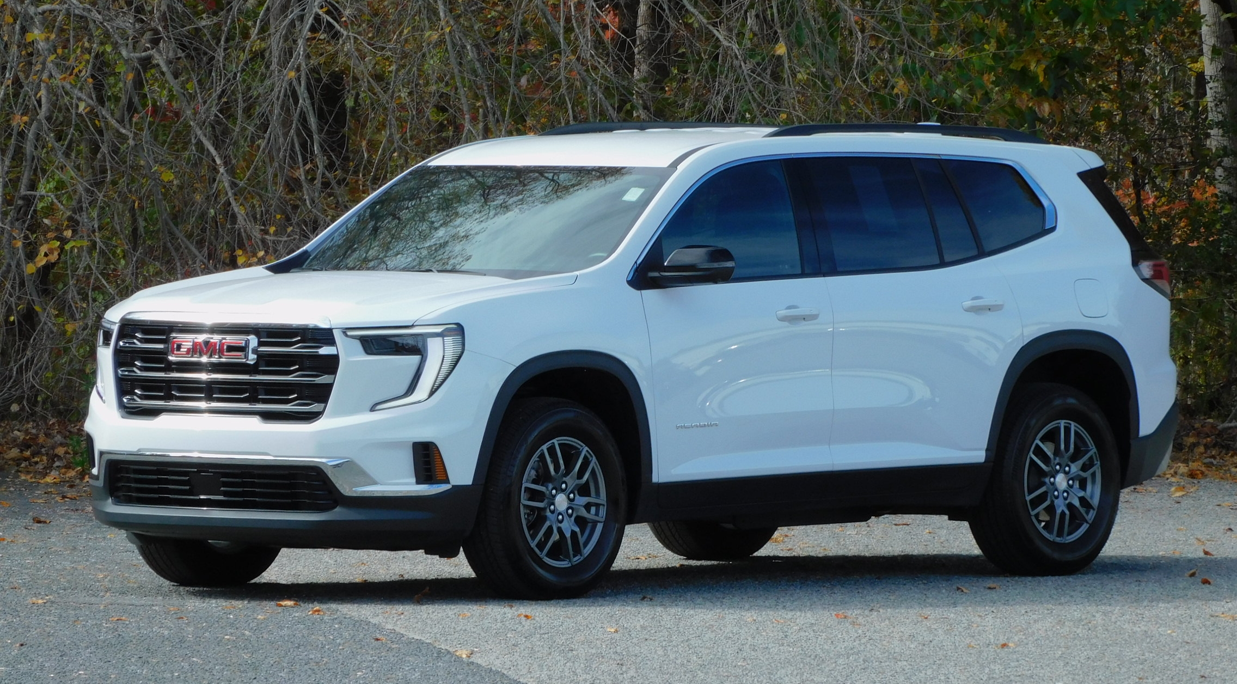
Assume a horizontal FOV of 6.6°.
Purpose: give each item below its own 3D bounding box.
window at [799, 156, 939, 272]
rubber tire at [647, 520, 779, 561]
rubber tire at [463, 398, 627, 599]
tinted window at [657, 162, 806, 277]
[{"bbox_3d":[0.998,-0.507,42.420,0.060,0.471,0.740,-22,-13,38],"label":"window"},{"bbox_3d":[0.404,0.518,44.379,0.255,0.775,0.780,2,2,41],"label":"rubber tire"},{"bbox_3d":[-0.287,0.602,40.965,0.260,0.778,0.782,2,2,41],"label":"rubber tire"},{"bbox_3d":[0.401,-0.477,41.708,0.070,0.480,0.880,-24,-15,38],"label":"tinted window"}]

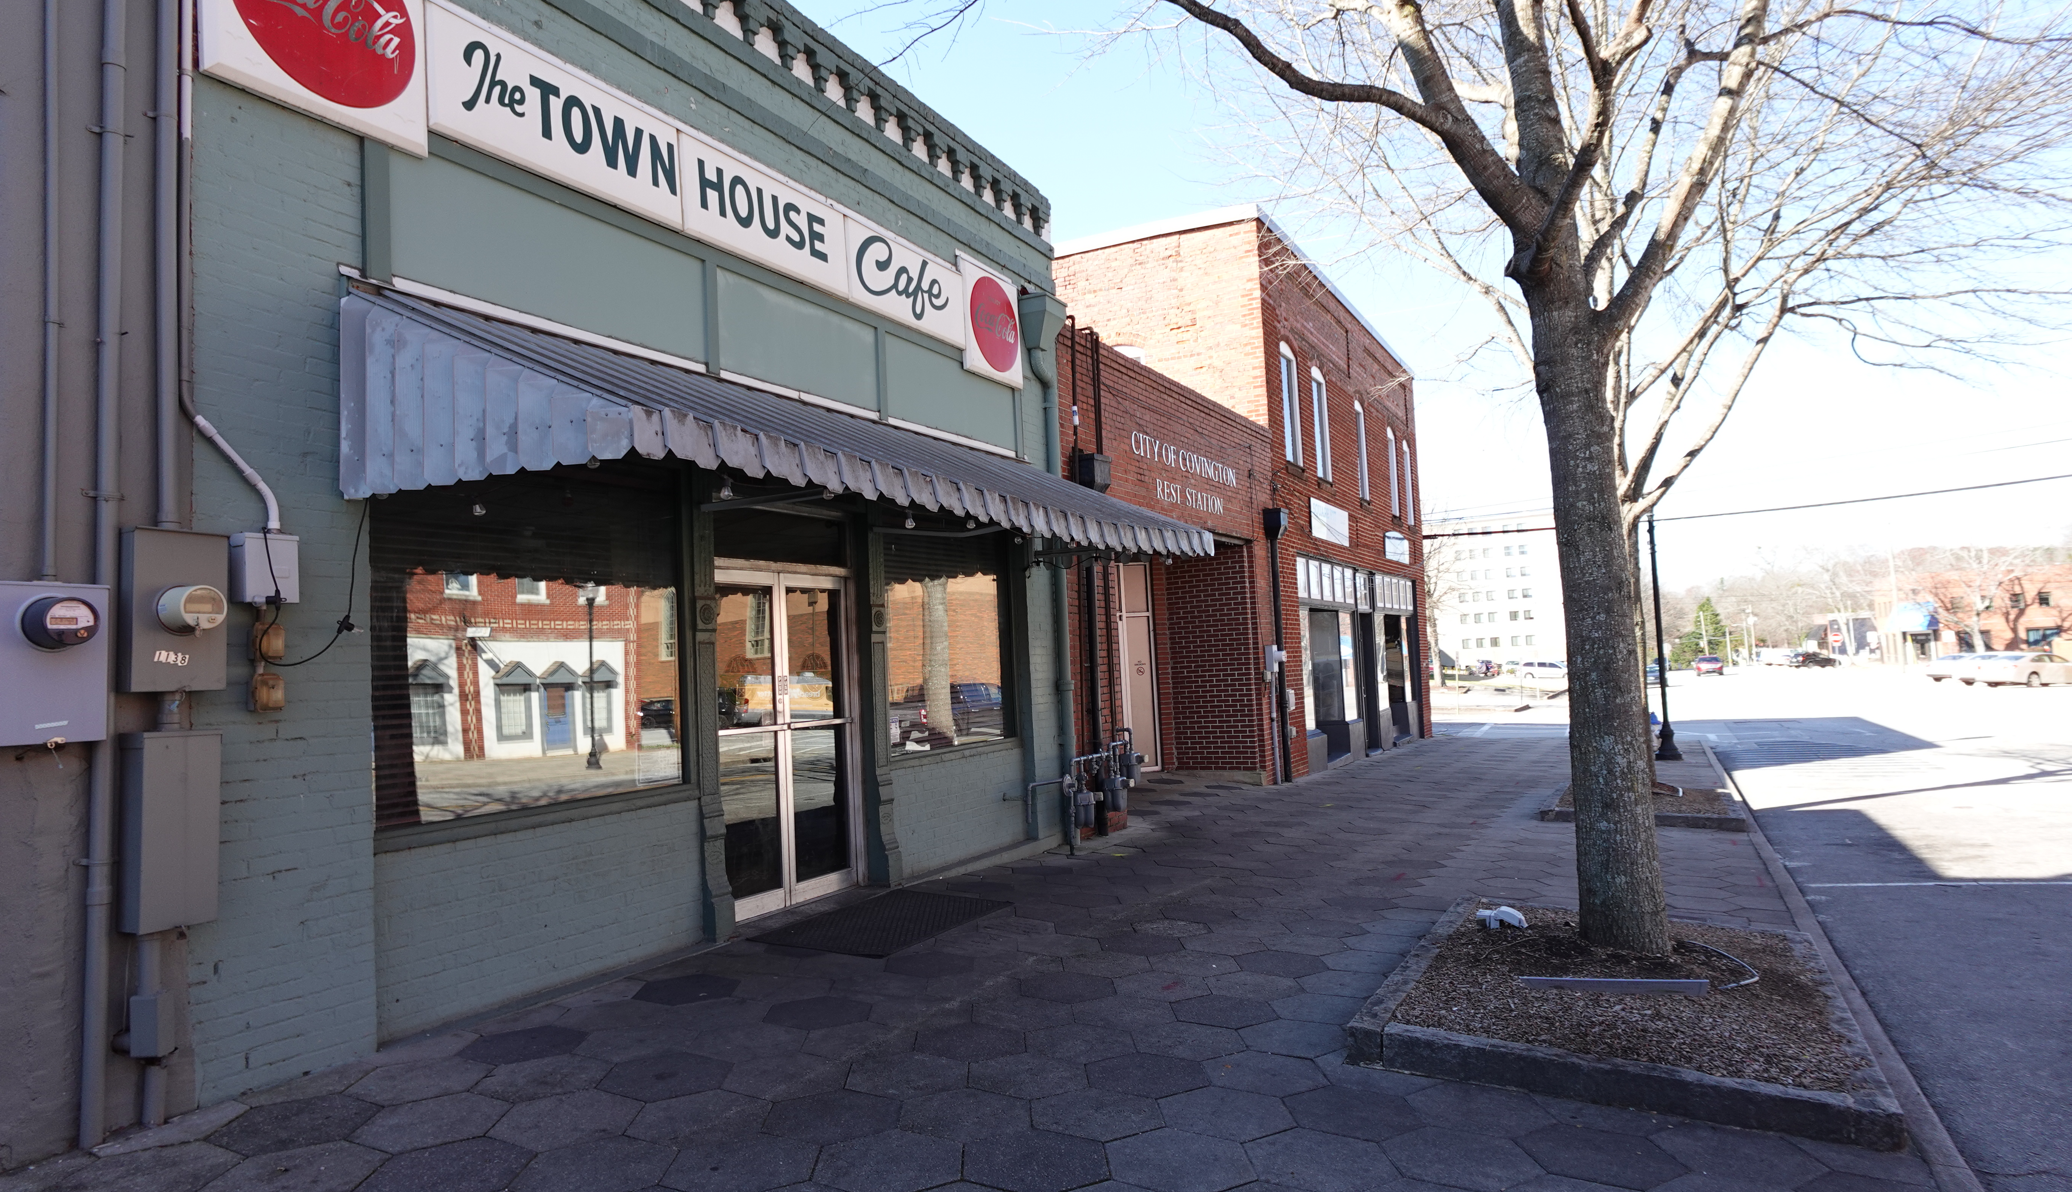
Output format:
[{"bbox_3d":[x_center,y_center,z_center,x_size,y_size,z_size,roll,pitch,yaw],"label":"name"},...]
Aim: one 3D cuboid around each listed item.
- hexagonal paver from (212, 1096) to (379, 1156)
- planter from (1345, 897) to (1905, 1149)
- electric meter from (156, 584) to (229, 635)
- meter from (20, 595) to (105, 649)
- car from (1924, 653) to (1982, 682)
[{"bbox_3d":[-2.473,1.798,3.852,0.440,0.060,0.508,0,-4,-2],"label":"hexagonal paver"},{"bbox_3d":[2.679,1.809,5.311,1.726,0.150,2.863,-2,-4,29],"label":"planter"},{"bbox_3d":[-2.951,0.049,4.035,0.140,0.172,0.172,-5,-4,28],"label":"electric meter"},{"bbox_3d":[-2.957,0.082,3.497,0.150,0.165,0.165,-5,-4,27],"label":"meter"},{"bbox_3d":[46.300,3.500,56.500,4.800,1.460,1.840,-2,-4,-12],"label":"car"}]

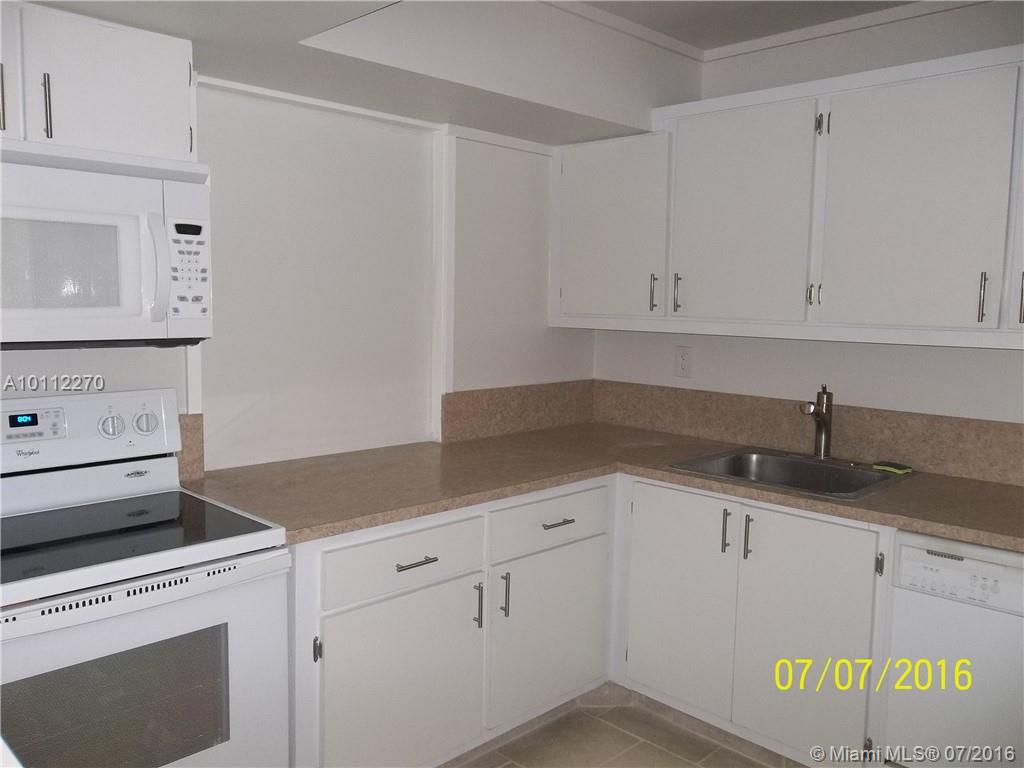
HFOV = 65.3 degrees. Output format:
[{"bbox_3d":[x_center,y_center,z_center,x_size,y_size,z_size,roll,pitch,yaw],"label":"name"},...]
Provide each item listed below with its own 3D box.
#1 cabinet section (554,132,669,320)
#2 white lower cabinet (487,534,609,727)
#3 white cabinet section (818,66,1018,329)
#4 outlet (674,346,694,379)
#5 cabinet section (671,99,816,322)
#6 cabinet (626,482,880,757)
[{"bbox_3d":[0.503,-0.629,3.297,0.546,0.697,0.330,6,7,44],"label":"cabinet section"},{"bbox_3d":[-0.073,0.739,2.713,0.560,0.500,0.561,7,8,44],"label":"white lower cabinet"},{"bbox_3d":[1.310,-0.545,2.517,0.520,0.724,0.330,6,7,44],"label":"white cabinet section"},{"bbox_3d":[0.703,-0.088,3.256,0.075,0.119,0.012,7,8,44],"label":"outlet"},{"bbox_3d":[0.905,-0.597,2.908,0.538,0.726,0.330,6,7,44],"label":"cabinet section"},{"bbox_3d":[0.877,0.686,2.602,0.785,0.689,0.560,7,8,44],"label":"cabinet"}]

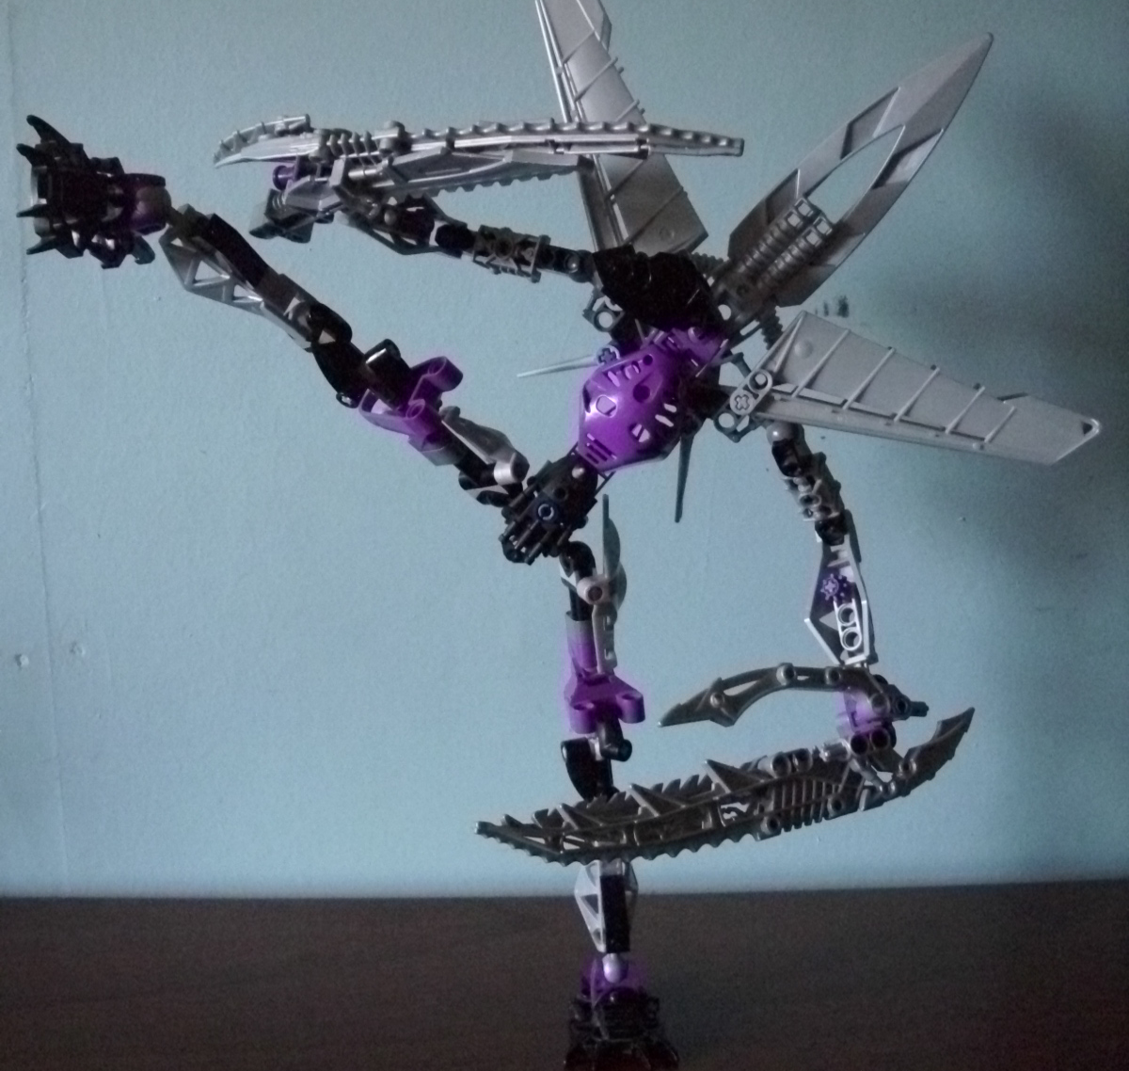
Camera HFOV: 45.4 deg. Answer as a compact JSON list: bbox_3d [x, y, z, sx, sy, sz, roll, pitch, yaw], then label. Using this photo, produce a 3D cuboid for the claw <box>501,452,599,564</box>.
[{"bbox_3d":[-0.004,-0.008,0.400,0.022,0.036,0.020,41,0,2],"label":"claw"}]

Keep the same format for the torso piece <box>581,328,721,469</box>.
[{"bbox_3d":[0.026,-0.040,0.398,0.033,0.047,0.027,37,-3,7],"label":"torso piece"}]

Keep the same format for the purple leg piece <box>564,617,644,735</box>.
[{"bbox_3d":[0.012,0.042,0.405,0.023,0.033,0.019,-6,8,-19],"label":"purple leg piece"}]

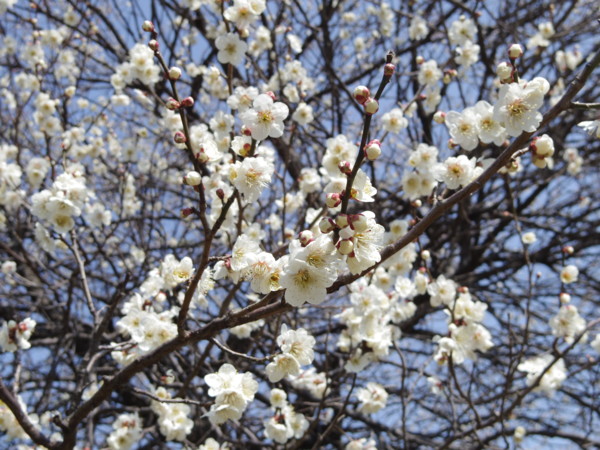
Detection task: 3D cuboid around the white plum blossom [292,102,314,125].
[{"bbox_3d":[0.004,-0.119,0.870,0.023,0.023,0.012,0,9,0],"label":"white plum blossom"}]

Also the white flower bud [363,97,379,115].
[{"bbox_3d":[0.034,-0.057,0.390,0.007,0.007,0.008,8,-50,0],"label":"white flower bud"}]

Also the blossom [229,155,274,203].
[{"bbox_3d":[-0.027,-0.026,0.450,0.025,0.026,0.015,5,13,-13],"label":"blossom"}]

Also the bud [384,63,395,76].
[{"bbox_3d":[0.043,-0.074,0.390,0.005,0.006,0.005,9,18,0],"label":"bud"}]

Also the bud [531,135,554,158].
[{"bbox_3d":[0.127,-0.042,0.425,0.012,0.011,0.011,-6,0,24],"label":"bud"}]

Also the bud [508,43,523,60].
[{"bbox_3d":[0.110,-0.088,0.415,0.007,0.008,0.007,3,15,0],"label":"bud"}]

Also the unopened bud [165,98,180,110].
[{"bbox_3d":[-0.067,-0.063,0.425,0.007,0.006,0.006,11,0,-32],"label":"unopened bud"}]

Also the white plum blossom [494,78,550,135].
[{"bbox_3d":[0.110,-0.058,0.405,0.028,0.028,0.015,5,8,-12],"label":"white plum blossom"}]

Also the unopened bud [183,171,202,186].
[{"bbox_3d":[-0.058,-0.025,0.440,0.009,0.009,0.009,-45,-45,0],"label":"unopened bud"}]

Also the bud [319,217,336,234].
[{"bbox_3d":[0.013,0.000,0.400,0.009,0.008,0.008,-7,0,-30],"label":"bud"}]

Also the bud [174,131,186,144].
[{"bbox_3d":[-0.065,-0.047,0.440,0.007,0.007,0.007,23,0,-40],"label":"bud"}]

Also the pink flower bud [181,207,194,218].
[{"bbox_3d":[-0.061,-0.007,0.440,0.008,0.006,0.006,-25,0,-18],"label":"pink flower bud"}]

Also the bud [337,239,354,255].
[{"bbox_3d":[0.021,0.010,0.372,0.007,0.007,0.008,-9,0,-39],"label":"bud"}]

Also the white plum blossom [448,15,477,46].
[{"bbox_3d":[0.140,-0.167,0.700,0.024,0.026,0.015,0,9,0],"label":"white plum blossom"}]

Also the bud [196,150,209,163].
[{"bbox_3d":[-0.051,-0.036,0.425,0.006,0.006,0.007,-22,-58,0],"label":"bud"}]

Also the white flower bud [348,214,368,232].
[{"bbox_3d":[0.027,-0.001,0.375,0.008,0.009,0.008,-45,-40,0],"label":"white flower bud"}]

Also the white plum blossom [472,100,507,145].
[{"bbox_3d":[0.098,-0.053,0.420,0.021,0.023,0.013,-2,11,6],"label":"white plum blossom"}]

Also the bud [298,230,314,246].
[{"bbox_3d":[0.003,0.006,0.385,0.007,0.008,0.007,6,12,0],"label":"bud"}]

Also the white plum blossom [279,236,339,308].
[{"bbox_3d":[0.004,0.021,0.375,0.027,0.031,0.018,3,8,-9],"label":"white plum blossom"}]

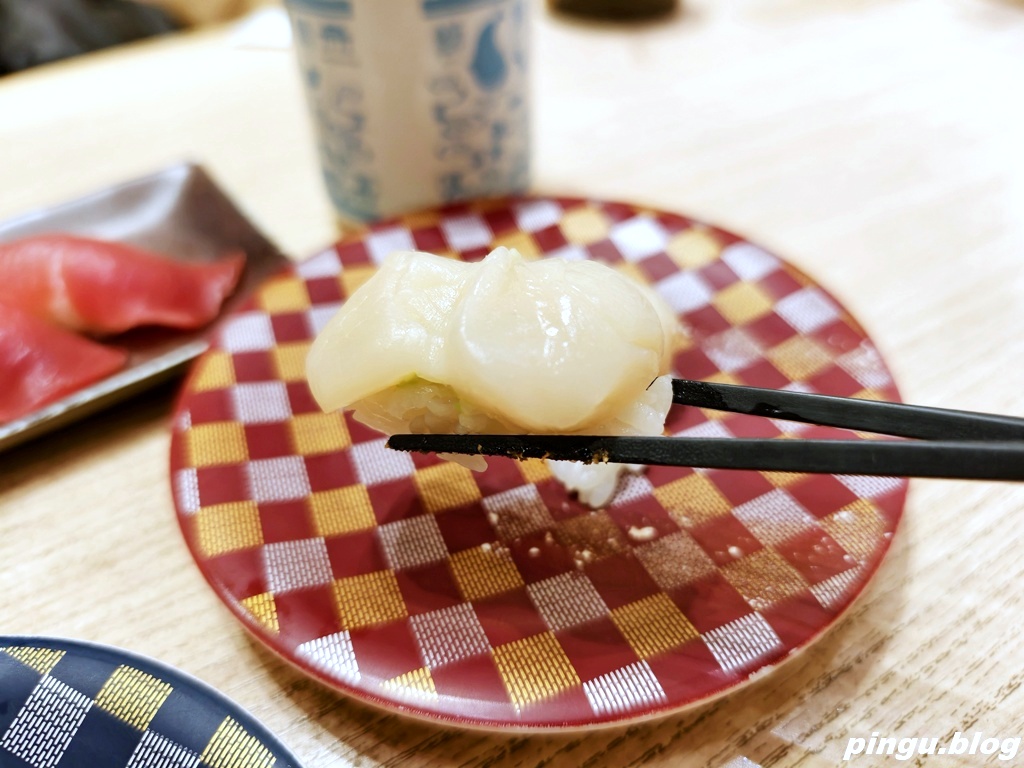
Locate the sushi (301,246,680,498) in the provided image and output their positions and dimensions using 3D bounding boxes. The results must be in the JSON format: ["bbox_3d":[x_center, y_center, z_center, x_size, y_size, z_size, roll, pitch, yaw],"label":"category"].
[{"bbox_3d":[-0.004,-0.003,0.123,0.065,0.034,0.036,4,40,6],"label":"sushi"}]

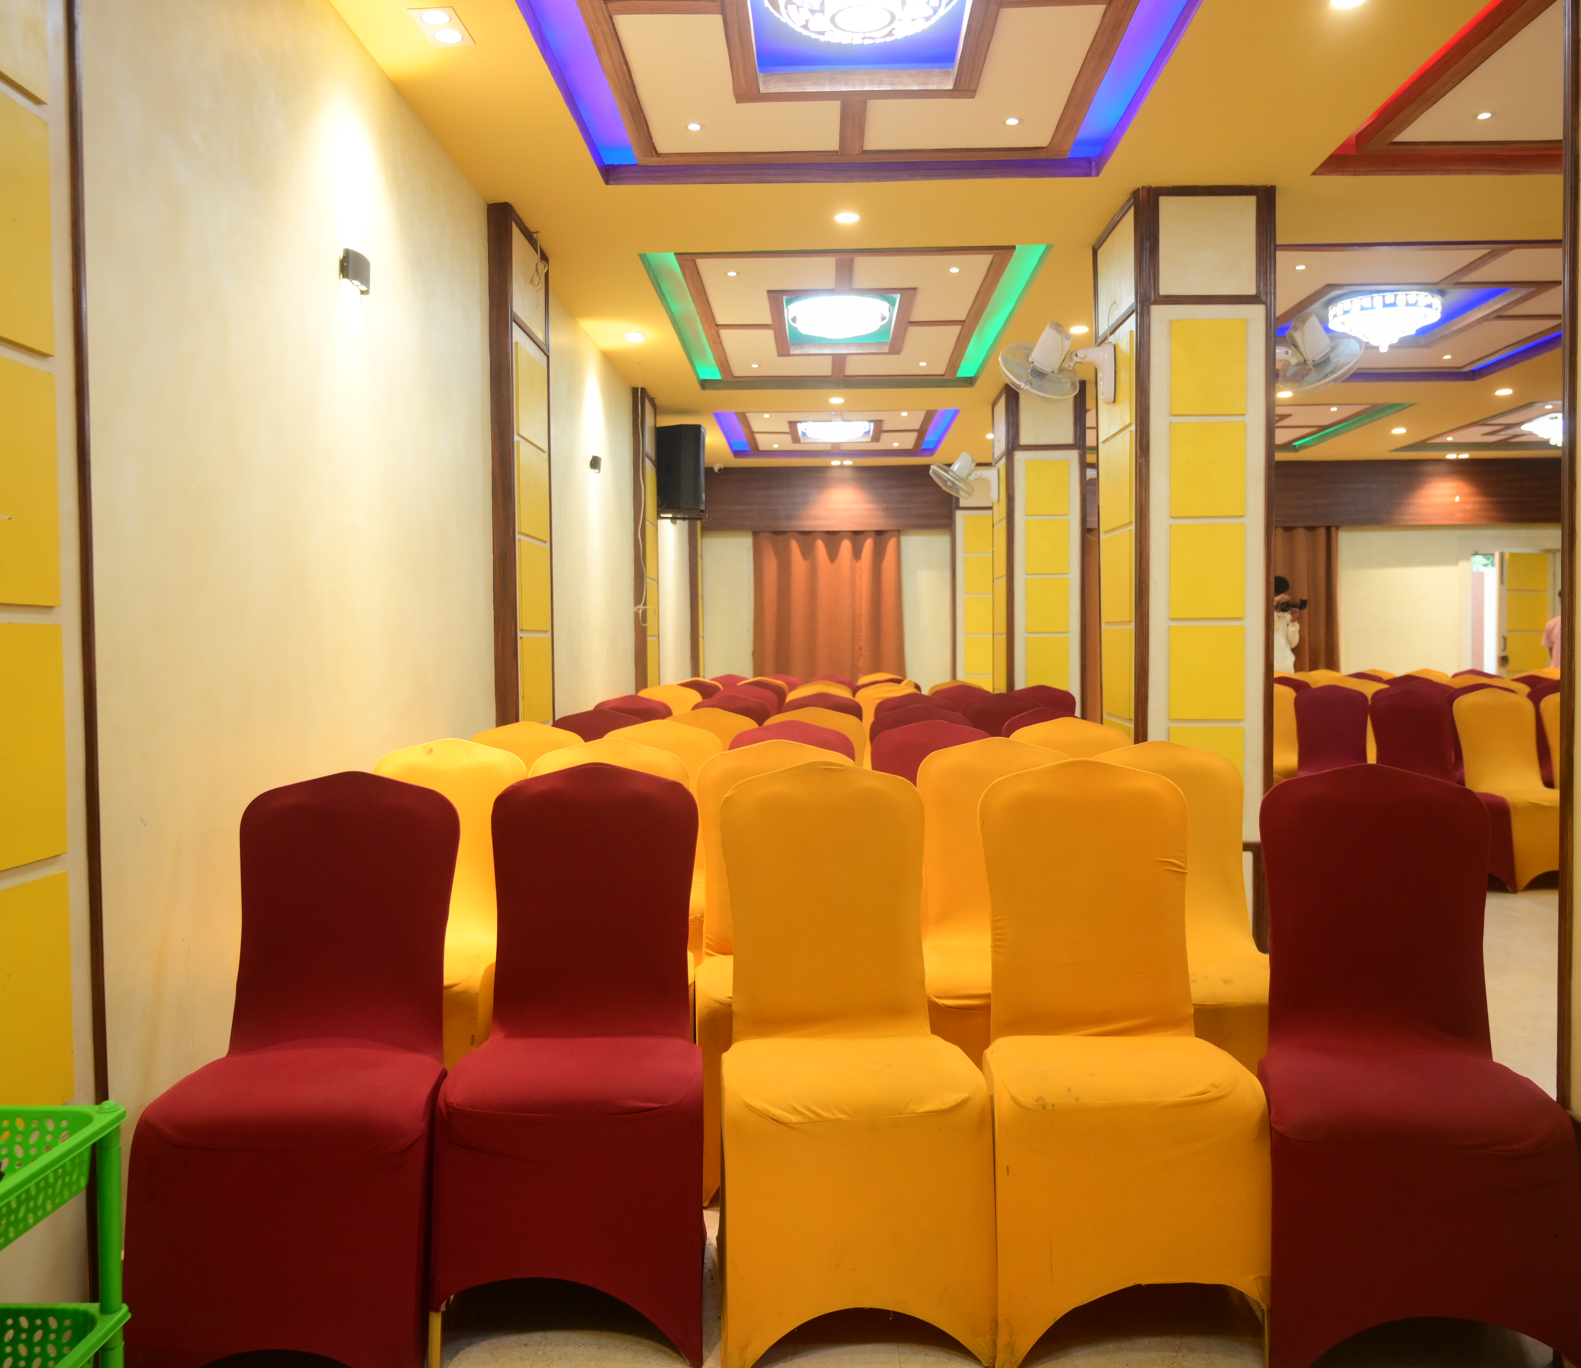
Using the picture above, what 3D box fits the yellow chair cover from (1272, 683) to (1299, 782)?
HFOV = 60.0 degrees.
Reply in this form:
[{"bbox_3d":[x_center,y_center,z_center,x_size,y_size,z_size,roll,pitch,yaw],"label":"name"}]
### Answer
[{"bbox_3d":[2.746,0.466,7.703,0.450,0.930,0.580,0,2,1],"label":"yellow chair cover"}]

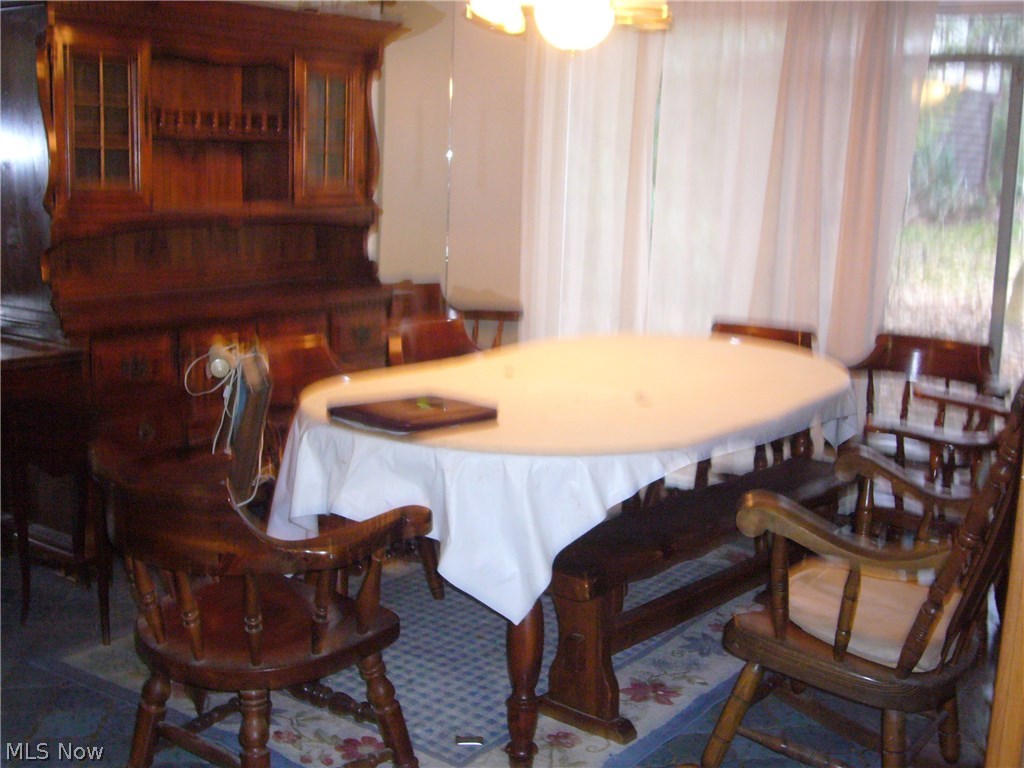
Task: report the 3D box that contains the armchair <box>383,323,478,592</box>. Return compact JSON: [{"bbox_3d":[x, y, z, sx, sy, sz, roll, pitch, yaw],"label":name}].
[{"bbox_3d":[-0.184,0.216,4.214,0.559,0.791,0.655,10,14,39],"label":"armchair"}]

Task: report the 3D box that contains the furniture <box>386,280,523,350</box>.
[{"bbox_3d":[-0.299,-0.009,5.412,0.559,0.791,0.655,10,14,39],"label":"furniture"}]

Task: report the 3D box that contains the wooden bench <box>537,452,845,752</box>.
[{"bbox_3d":[0.529,0.558,3.434,0.286,0.440,1.470,10,14,39],"label":"wooden bench"}]

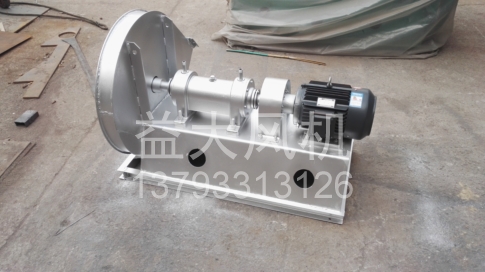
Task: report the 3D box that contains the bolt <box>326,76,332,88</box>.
[{"bbox_3d":[0.448,-0.276,1.779,0.029,0.057,0.052,9,34,13],"label":"bolt"}]

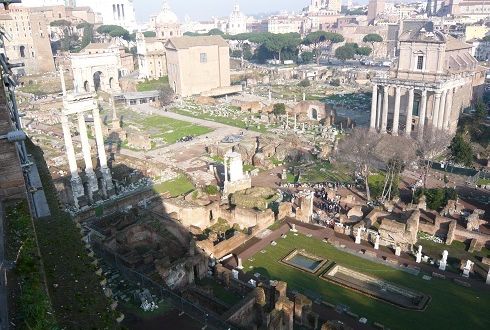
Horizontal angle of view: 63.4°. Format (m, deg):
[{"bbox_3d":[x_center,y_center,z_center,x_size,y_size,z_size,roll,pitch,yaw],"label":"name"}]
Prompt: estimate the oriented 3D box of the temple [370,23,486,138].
[{"bbox_3d":[53.535,-24.061,115.525,28.420,31.973,20.909,-16,23,-35],"label":"temple"}]

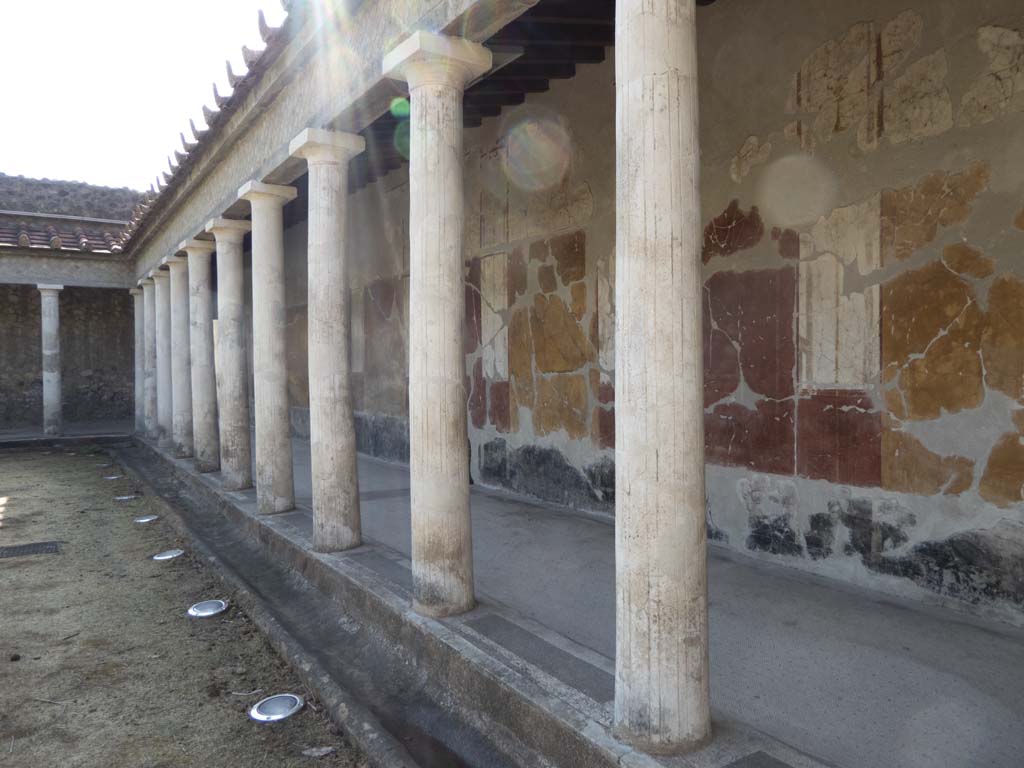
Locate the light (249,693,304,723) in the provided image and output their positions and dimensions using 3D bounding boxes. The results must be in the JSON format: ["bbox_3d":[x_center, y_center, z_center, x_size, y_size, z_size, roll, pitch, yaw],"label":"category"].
[{"bbox_3d":[-1.089,1.502,3.296,0.235,0.035,0.235,-1,2,0],"label":"light"}]

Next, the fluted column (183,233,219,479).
[{"bbox_3d":[-4.044,-0.361,9.332,0.420,2.961,0.420,-2,2,-34],"label":"fluted column"}]

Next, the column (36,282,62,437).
[{"bbox_3d":[-9.454,-0.438,14.603,0.445,3.091,0.445,-2,2,-34],"label":"column"}]

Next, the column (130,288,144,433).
[{"bbox_3d":[-7.683,-0.458,14.799,0.420,2.961,0.420,-2,2,-34],"label":"column"}]

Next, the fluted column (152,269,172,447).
[{"bbox_3d":[-5.862,-0.410,12.063,0.420,2.961,0.420,-2,2,-34],"label":"fluted column"}]

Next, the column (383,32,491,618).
[{"bbox_3d":[-0.384,-0.264,3.833,0.420,2.961,0.420,-2,2,-34],"label":"column"}]

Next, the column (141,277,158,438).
[{"bbox_3d":[-6.771,-0.434,13.428,0.420,2.961,0.420,-2,2,-34],"label":"column"}]

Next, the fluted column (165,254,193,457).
[{"bbox_3d":[-4.950,-0.386,10.693,0.420,2.961,0.420,-2,2,-34],"label":"fluted column"}]

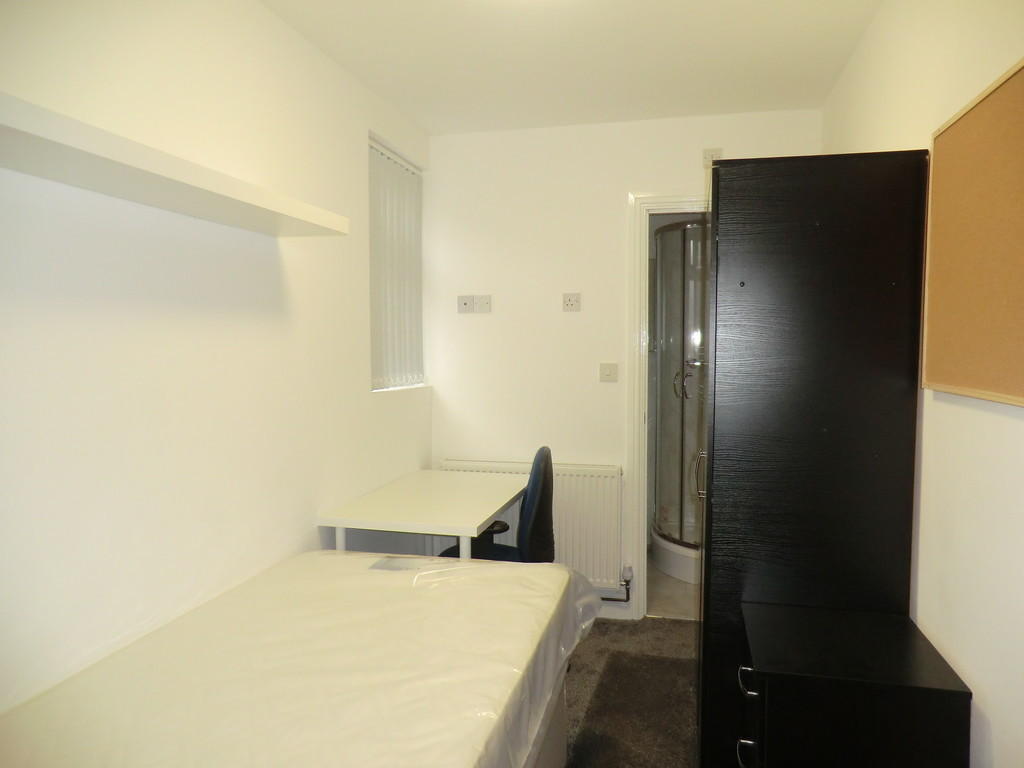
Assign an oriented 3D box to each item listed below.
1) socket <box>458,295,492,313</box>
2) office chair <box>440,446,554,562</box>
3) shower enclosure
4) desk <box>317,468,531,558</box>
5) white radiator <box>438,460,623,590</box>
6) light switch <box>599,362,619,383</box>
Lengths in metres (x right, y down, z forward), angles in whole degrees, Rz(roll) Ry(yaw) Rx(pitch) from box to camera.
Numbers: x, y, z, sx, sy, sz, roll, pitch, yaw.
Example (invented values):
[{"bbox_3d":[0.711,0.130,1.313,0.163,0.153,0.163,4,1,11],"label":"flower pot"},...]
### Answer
[{"bbox_3d":[-0.189,-0.401,3.590,0.175,0.089,0.014,1,4,14],"label":"socket"},{"bbox_3d":[-0.099,0.728,2.989,0.600,0.950,0.600,1,4,8],"label":"office chair"},{"bbox_3d":[1.248,0.105,4.334,0.820,2.030,0.820,1,4,14],"label":"shower enclosure"},{"bbox_3d":[-0.297,0.827,2.976,0.590,0.753,0.975,1,4,14],"label":"desk"},{"bbox_3d":[0.080,0.680,3.525,0.910,0.585,0.100,1,4,14],"label":"white radiator"},{"bbox_3d":[0.471,-0.053,3.434,0.086,0.086,0.012,1,3,14],"label":"light switch"}]

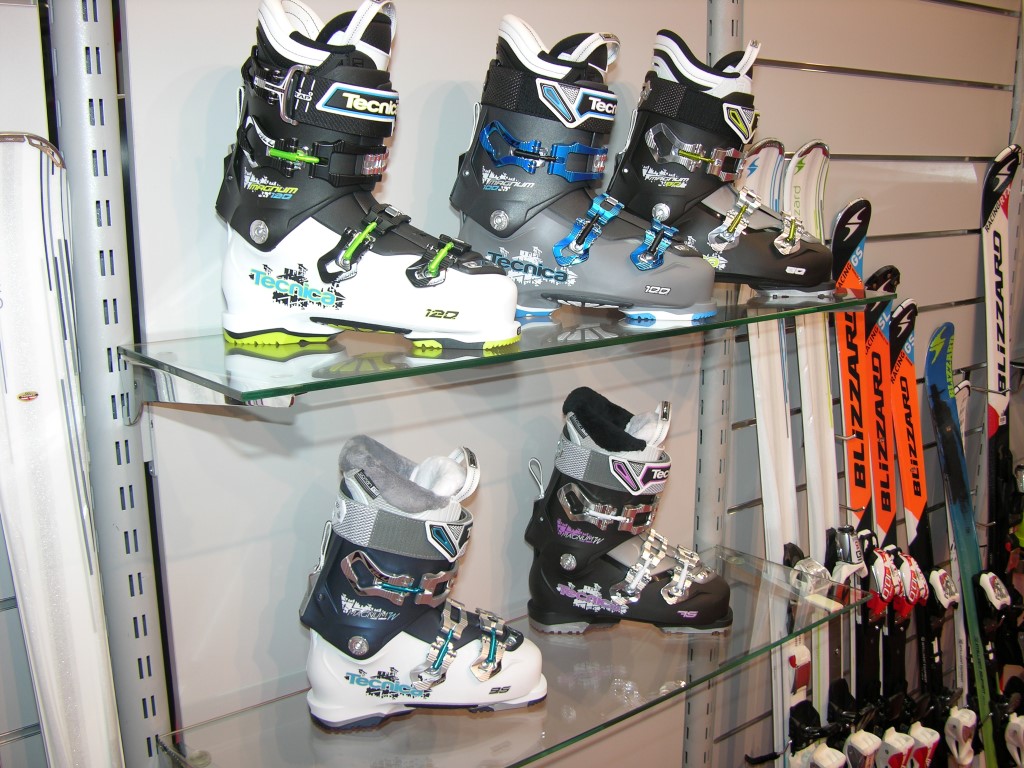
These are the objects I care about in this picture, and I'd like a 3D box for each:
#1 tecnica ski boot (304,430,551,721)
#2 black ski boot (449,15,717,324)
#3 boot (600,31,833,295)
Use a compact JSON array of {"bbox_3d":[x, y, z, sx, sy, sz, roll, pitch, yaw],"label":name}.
[{"bbox_3d":[-0.099,0.219,1.185,0.291,0.342,0.108,-3,13,-14],"label":"tecnica ski boot"},{"bbox_3d":[0.082,-0.252,1.199,0.321,0.346,0.119,2,13,9],"label":"black ski boot"},{"bbox_3d":[0.280,-0.287,1.358,0.320,0.346,0.119,0,13,0],"label":"boot"}]

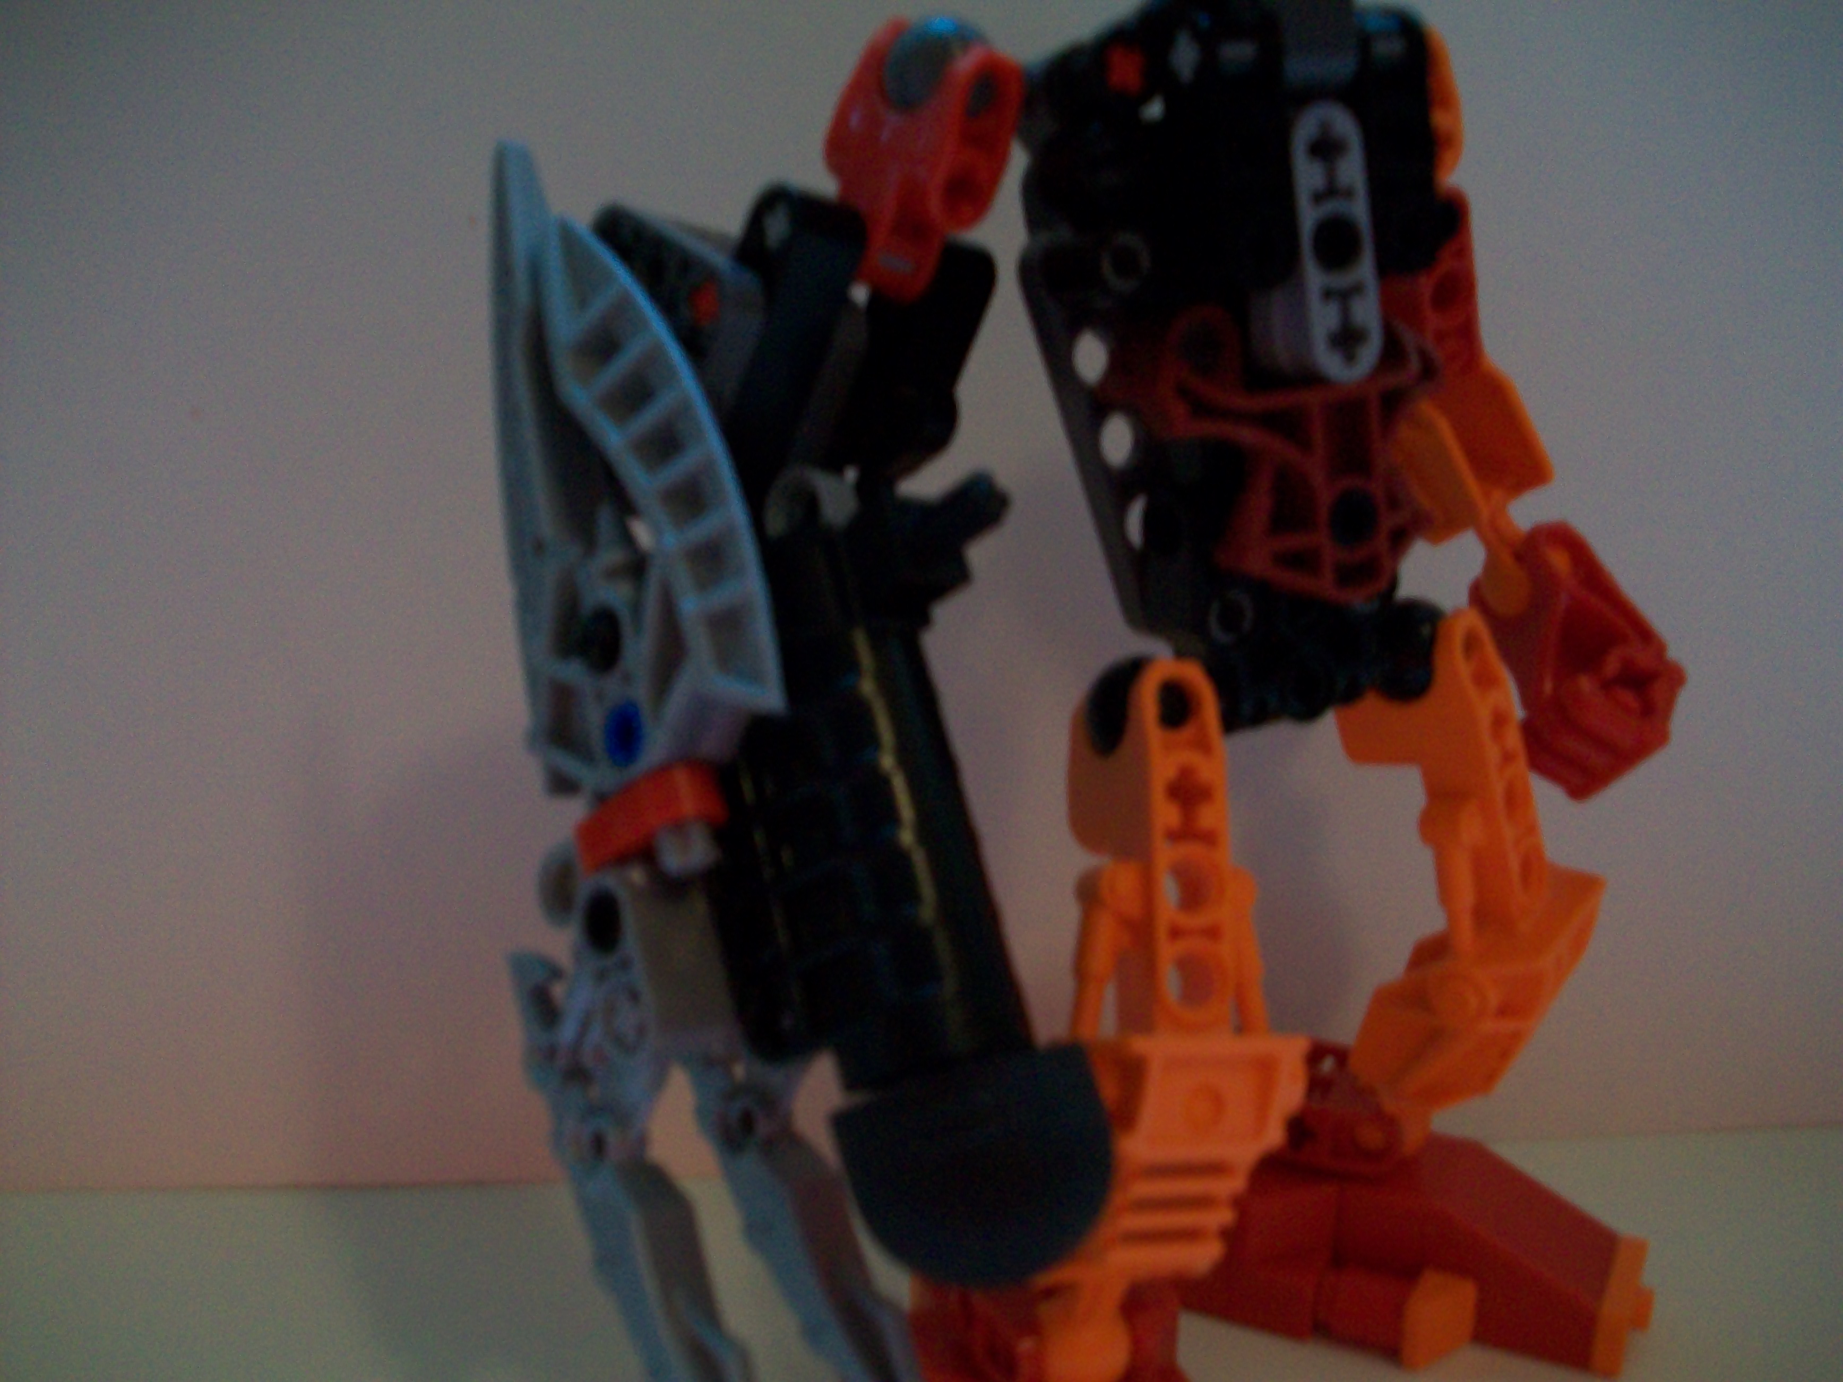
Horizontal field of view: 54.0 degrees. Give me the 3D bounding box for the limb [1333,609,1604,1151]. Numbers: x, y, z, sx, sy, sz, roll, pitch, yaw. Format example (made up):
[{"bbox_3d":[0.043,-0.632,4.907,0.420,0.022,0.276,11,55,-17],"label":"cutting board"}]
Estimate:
[{"bbox_3d":[0.054,0.023,0.184,0.025,0.067,0.018,11,26,36],"label":"limb"}]

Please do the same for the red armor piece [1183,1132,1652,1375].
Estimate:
[{"bbox_3d":[0.054,0.060,0.197,0.048,0.016,0.023,10,22,25],"label":"red armor piece"}]

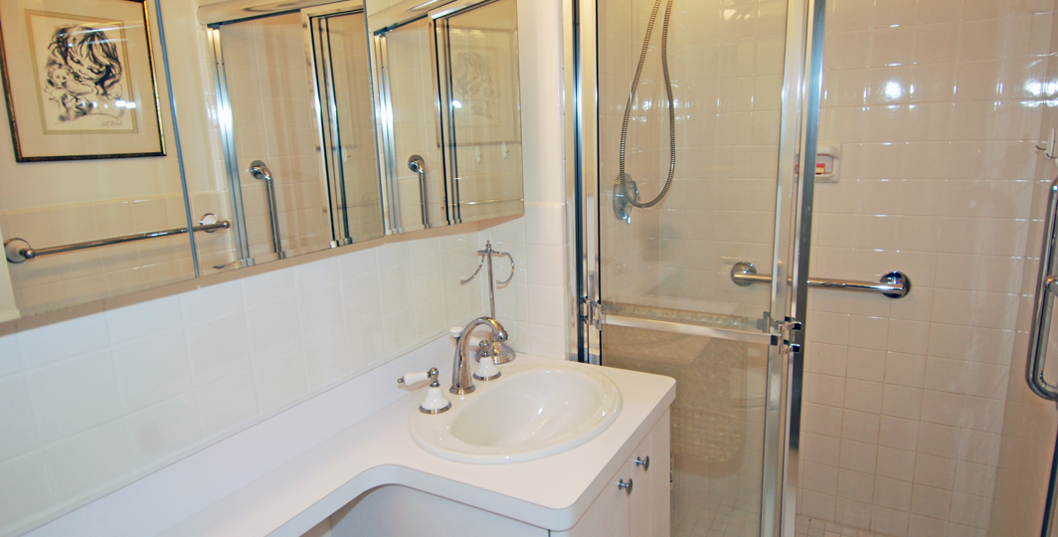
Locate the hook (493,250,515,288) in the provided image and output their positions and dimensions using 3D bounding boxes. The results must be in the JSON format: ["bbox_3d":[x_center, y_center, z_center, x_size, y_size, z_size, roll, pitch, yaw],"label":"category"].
[{"bbox_3d":[-0.073,-0.005,1.609,0.047,0.082,0.080,5,14,30],"label":"hook"}]

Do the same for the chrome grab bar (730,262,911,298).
[{"bbox_3d":[0.927,0.043,2.005,0.542,0.083,0.073,5,14,30],"label":"chrome grab bar"}]

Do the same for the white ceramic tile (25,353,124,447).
[{"bbox_3d":[-0.634,0.177,0.866,0.008,0.107,0.107,5,14,30],"label":"white ceramic tile"}]

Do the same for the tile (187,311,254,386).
[{"bbox_3d":[-0.525,0.134,1.049,0.008,0.107,0.107,5,14,30],"label":"tile"}]

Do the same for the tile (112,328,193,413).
[{"bbox_3d":[-0.579,0.155,0.958,0.008,0.107,0.107,5,14,30],"label":"tile"}]

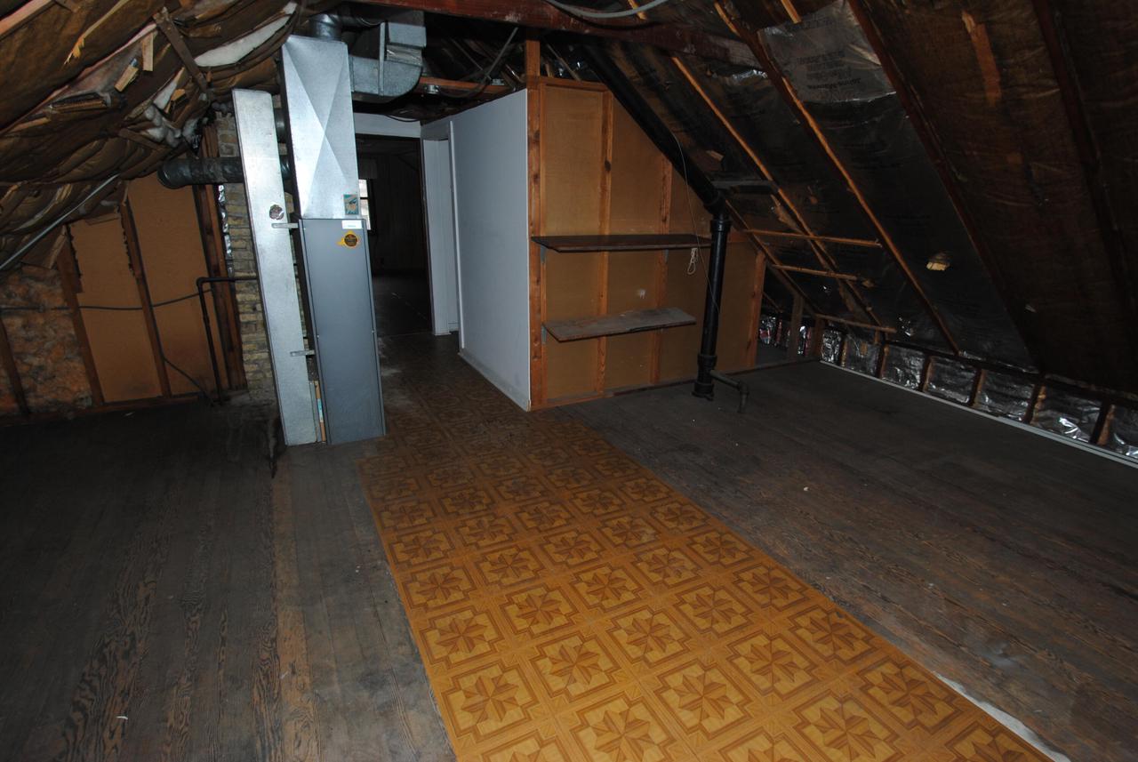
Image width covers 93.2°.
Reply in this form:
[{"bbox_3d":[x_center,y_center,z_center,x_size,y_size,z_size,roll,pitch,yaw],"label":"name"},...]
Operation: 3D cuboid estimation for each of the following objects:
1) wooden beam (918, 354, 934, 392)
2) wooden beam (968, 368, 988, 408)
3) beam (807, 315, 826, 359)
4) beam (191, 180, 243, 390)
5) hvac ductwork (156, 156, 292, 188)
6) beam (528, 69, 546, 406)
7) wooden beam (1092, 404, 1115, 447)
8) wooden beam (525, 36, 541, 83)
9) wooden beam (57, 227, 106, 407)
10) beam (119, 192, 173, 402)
[{"bbox_3d":[3.315,-0.074,4.981,0.075,0.331,0.056,-7,20,-27],"label":"wooden beam"},{"bbox_3d":[3.503,0.054,4.597,0.075,0.331,0.056,-7,20,-27],"label":"wooden beam"},{"bbox_3d":[2.771,-0.486,5.992,0.072,0.452,0.069,-7,20,-27],"label":"beam"},{"bbox_3d":[-2.547,-0.660,3.952,0.115,1.513,0.094,-7,20,-27],"label":"beam"},{"bbox_3d":[-2.205,-1.358,3.492,0.736,0.168,0.181,-7,20,-27],"label":"hvac ductwork"},{"bbox_3d":[-0.234,-0.897,3.874,0.119,2.259,0.081,-7,20,-27],"label":"beam"},{"bbox_3d":[3.852,0.309,3.877,0.075,0.300,0.059,-7,20,-27],"label":"wooden beam"},{"bbox_3d":[-0.240,-2.079,3.489,0.094,0.250,0.056,-7,20,-27],"label":"wooden beam"},{"bbox_3d":[-3.280,-0.409,3.626,0.053,1.186,0.084,-7,20,-27],"label":"wooden beam"},{"bbox_3d":[-2.946,-0.560,3.763,0.053,1.392,0.084,-7,20,-27],"label":"beam"}]

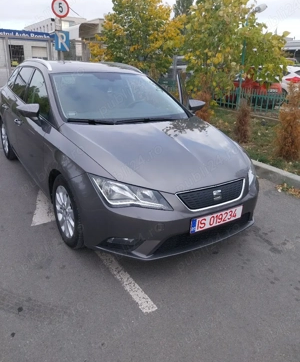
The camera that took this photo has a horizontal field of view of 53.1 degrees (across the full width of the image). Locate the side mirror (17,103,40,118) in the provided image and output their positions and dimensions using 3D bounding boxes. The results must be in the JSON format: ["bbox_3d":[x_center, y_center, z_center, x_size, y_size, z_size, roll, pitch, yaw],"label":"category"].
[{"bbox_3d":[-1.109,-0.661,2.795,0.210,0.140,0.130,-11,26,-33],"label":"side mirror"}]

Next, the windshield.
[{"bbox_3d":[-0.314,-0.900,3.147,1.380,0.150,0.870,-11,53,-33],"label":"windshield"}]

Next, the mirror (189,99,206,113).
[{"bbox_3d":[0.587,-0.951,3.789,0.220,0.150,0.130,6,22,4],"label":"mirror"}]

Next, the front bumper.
[{"bbox_3d":[0.345,0.168,2.445,1.760,0.560,0.590,-11,26,-33],"label":"front bumper"}]

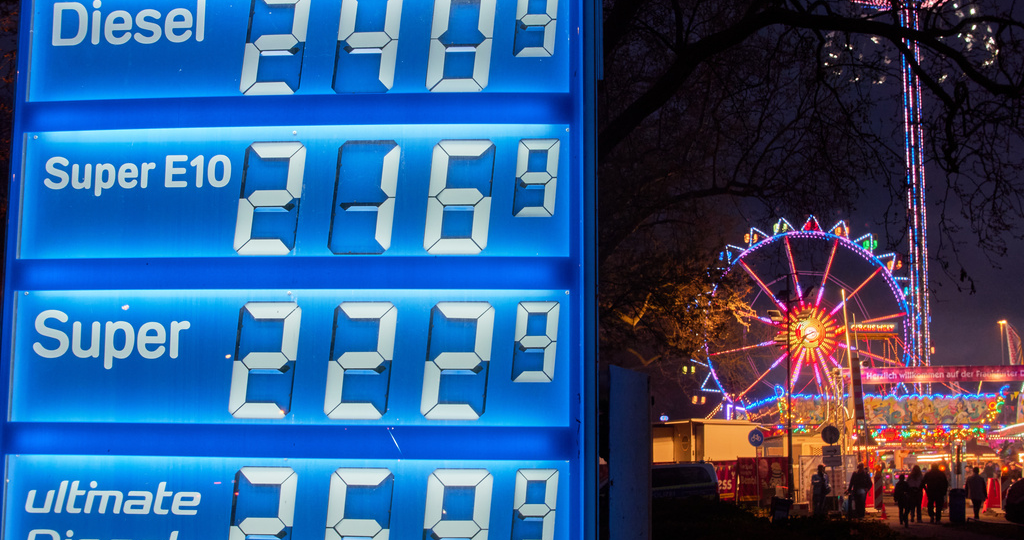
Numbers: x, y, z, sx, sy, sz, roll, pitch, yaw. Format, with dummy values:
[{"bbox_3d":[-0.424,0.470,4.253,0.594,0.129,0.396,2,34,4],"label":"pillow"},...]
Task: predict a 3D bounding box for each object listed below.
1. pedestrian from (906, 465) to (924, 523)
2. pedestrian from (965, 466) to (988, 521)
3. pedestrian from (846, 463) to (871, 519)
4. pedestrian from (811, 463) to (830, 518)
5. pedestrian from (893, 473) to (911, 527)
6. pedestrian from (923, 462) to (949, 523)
[{"bbox_3d":[11.915,6.619,44.500,0.540,1.685,0.420,0,-8,3],"label":"pedestrian"},{"bbox_3d":[15.111,7.267,49.000,0.640,1.673,0.400,0,-8,6],"label":"pedestrian"},{"bbox_3d":[11.176,7.112,48.500,0.680,1.751,0.500,5,-9,-30],"label":"pedestrian"},{"bbox_3d":[10.063,7.202,49.000,0.580,1.705,0.420,5,-9,-30],"label":"pedestrian"},{"bbox_3d":[10.947,6.490,42.300,0.480,1.471,0.420,0,-8,3],"label":"pedestrian"},{"bbox_3d":[12.505,6.604,44.500,0.720,1.791,0.450,0,-8,3],"label":"pedestrian"}]

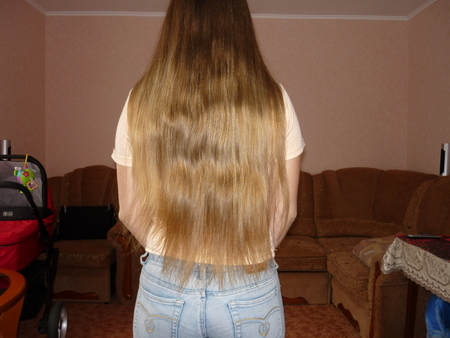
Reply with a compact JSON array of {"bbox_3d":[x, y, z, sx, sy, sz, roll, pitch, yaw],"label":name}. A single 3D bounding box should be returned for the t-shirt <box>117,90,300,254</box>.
[{"bbox_3d":[-0.045,0.000,1.100,0.490,0.480,0.270,1,2,0],"label":"t-shirt"}]

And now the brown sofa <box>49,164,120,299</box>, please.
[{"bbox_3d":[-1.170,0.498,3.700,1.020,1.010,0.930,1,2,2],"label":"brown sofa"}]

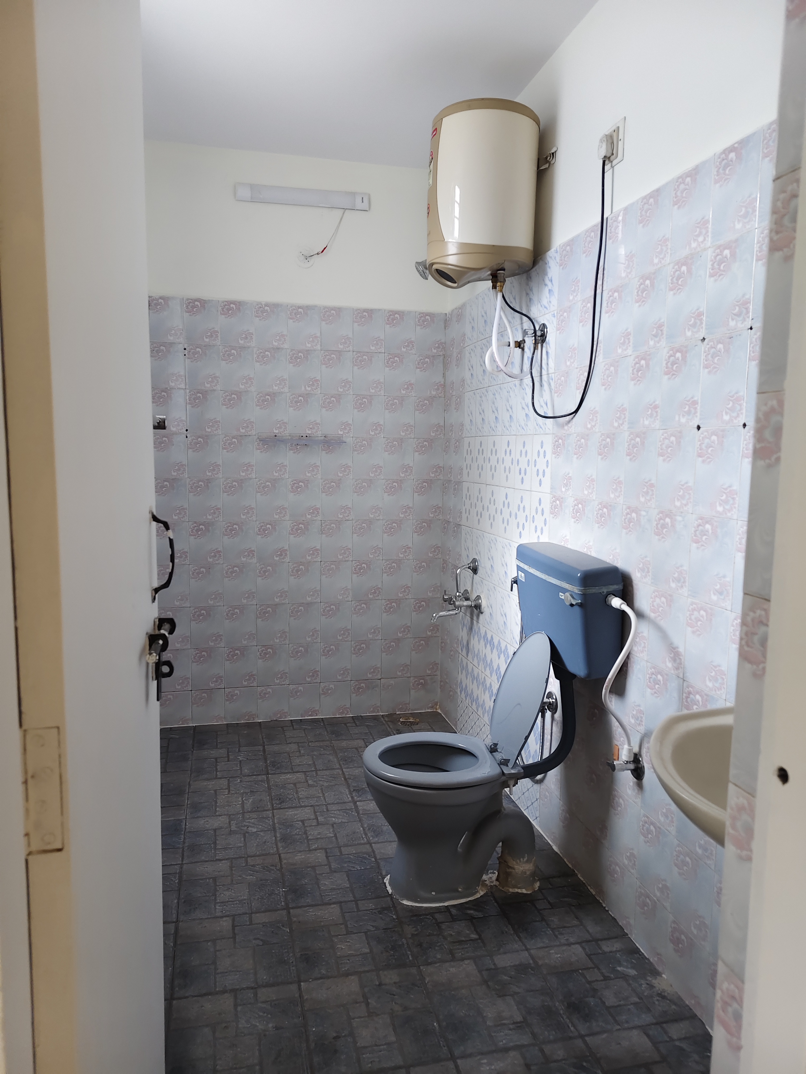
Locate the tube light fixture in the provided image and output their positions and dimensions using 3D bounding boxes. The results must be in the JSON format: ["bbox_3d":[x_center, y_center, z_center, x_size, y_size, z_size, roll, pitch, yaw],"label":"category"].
[{"bbox_3d":[-0.447,-1.544,3.372,0.613,0.077,0.030,-1,7,-14],"label":"tube light fixture"}]

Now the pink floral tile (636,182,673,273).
[{"bbox_3d":[0.637,-0.775,1.885,0.010,0.200,0.152,-1,7,-14],"label":"pink floral tile"}]

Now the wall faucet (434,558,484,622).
[{"bbox_3d":[0.222,0.226,3.198,0.185,0.265,0.240,-1,7,-14],"label":"wall faucet"}]

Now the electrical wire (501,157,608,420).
[{"bbox_3d":[0.445,-0.715,2.276,0.150,0.690,0.440,-1,7,-14],"label":"electrical wire"}]

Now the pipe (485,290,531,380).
[{"bbox_3d":[0.357,-0.675,2.503,0.160,0.285,0.180,-1,7,-14],"label":"pipe"}]

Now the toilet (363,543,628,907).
[{"bbox_3d":[0.220,0.550,2.214,0.680,1.025,0.440,-1,7,-14],"label":"toilet"}]

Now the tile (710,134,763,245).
[{"bbox_3d":[0.712,-0.740,1.590,0.010,0.200,0.152,-1,7,-14],"label":"tile"}]

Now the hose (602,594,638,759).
[{"bbox_3d":[0.564,0.375,1.984,0.085,0.440,0.140,-1,7,-14],"label":"hose"}]

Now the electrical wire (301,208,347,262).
[{"bbox_3d":[-0.366,-1.390,3.413,0.205,0.245,0.030,-1,7,-14],"label":"electrical wire"}]

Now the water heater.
[{"bbox_3d":[0.261,-1.070,2.452,0.360,0.560,0.355,1,7,0],"label":"water heater"}]

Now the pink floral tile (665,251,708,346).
[{"bbox_3d":[0.672,-0.559,1.761,0.010,0.200,0.152,-1,7,-14],"label":"pink floral tile"}]

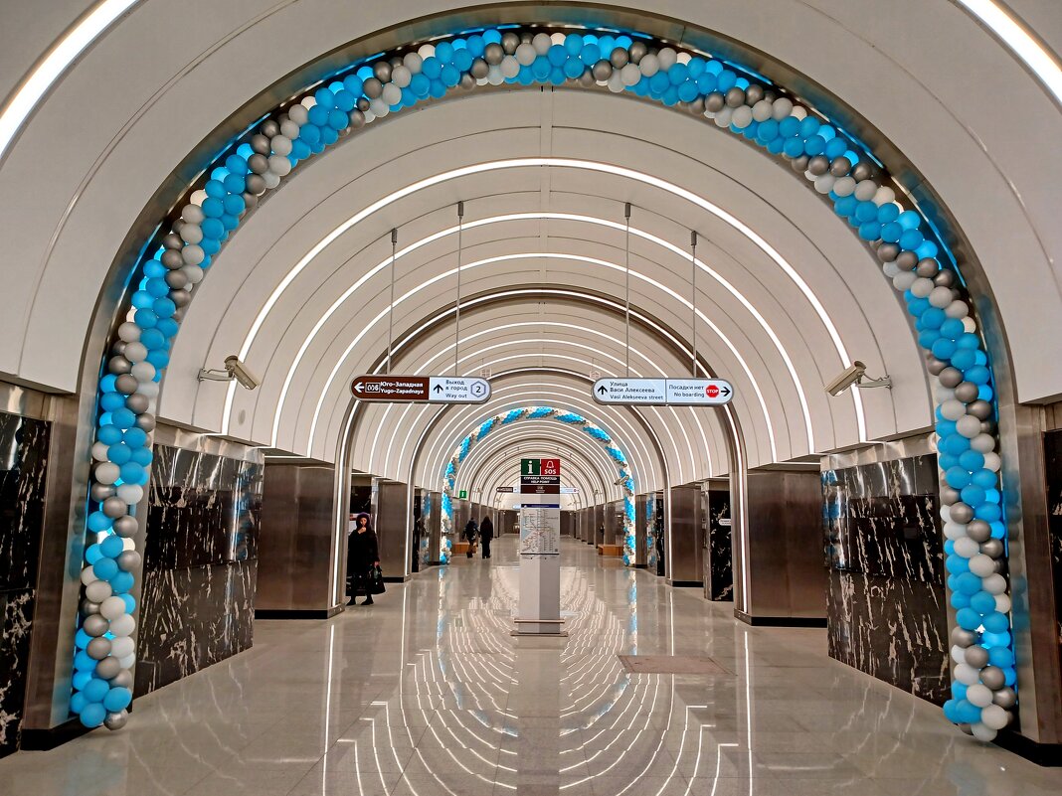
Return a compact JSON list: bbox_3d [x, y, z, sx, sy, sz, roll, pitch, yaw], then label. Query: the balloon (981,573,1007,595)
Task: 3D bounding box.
[{"bbox_3d":[3.566,1.435,6.139,0.177,0.173,0.182,1,-9,0],"label":"balloon"}]

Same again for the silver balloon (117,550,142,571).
[{"bbox_3d":[-3.061,1.238,6.093,0.173,0.173,0.173,1,-9,0],"label":"silver balloon"}]

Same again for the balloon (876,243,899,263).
[{"bbox_3d":[2.896,-1.178,6.470,0.170,0.170,0.170,0,-9,0],"label":"balloon"}]

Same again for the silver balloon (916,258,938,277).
[{"bbox_3d":[3.224,-1.058,6.482,0.175,0.170,0.179,1,-9,1],"label":"silver balloon"}]

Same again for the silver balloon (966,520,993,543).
[{"bbox_3d":[3.459,1.024,6.152,0.175,0.178,0.175,1,-9,0],"label":"silver balloon"}]

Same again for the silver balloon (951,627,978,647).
[{"bbox_3d":[3.333,1.837,6.126,0.177,0.173,0.182,1,-9,0],"label":"silver balloon"}]

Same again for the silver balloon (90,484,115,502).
[{"bbox_3d":[-3.382,0.750,6.302,0.177,0.173,0.182,1,-9,0],"label":"silver balloon"}]

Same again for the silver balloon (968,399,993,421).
[{"bbox_3d":[3.562,0.099,6.335,0.177,0.174,0.182,1,-9,1],"label":"silver balloon"}]

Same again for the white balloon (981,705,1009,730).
[{"bbox_3d":[3.436,2.365,5.906,0.179,0.178,0.185,1,-9,1],"label":"white balloon"}]

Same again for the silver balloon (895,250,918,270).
[{"bbox_3d":[3.025,-1.099,6.412,0.170,0.170,0.170,0,-9,0],"label":"silver balloon"}]

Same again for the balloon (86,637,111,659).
[{"bbox_3d":[-3.284,1.902,6.068,0.177,0.173,0.182,1,-9,0],"label":"balloon"}]

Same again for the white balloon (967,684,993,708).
[{"bbox_3d":[3.373,2.240,5.991,0.177,0.173,0.182,1,-9,0],"label":"white balloon"}]

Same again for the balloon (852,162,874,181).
[{"bbox_3d":[2.766,-1.887,6.653,0.175,0.178,0.175,1,-9,0],"label":"balloon"}]

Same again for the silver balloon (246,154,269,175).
[{"bbox_3d":[-2.245,-1.923,6.568,0.173,0.173,0.173,1,-9,0],"label":"silver balloon"}]

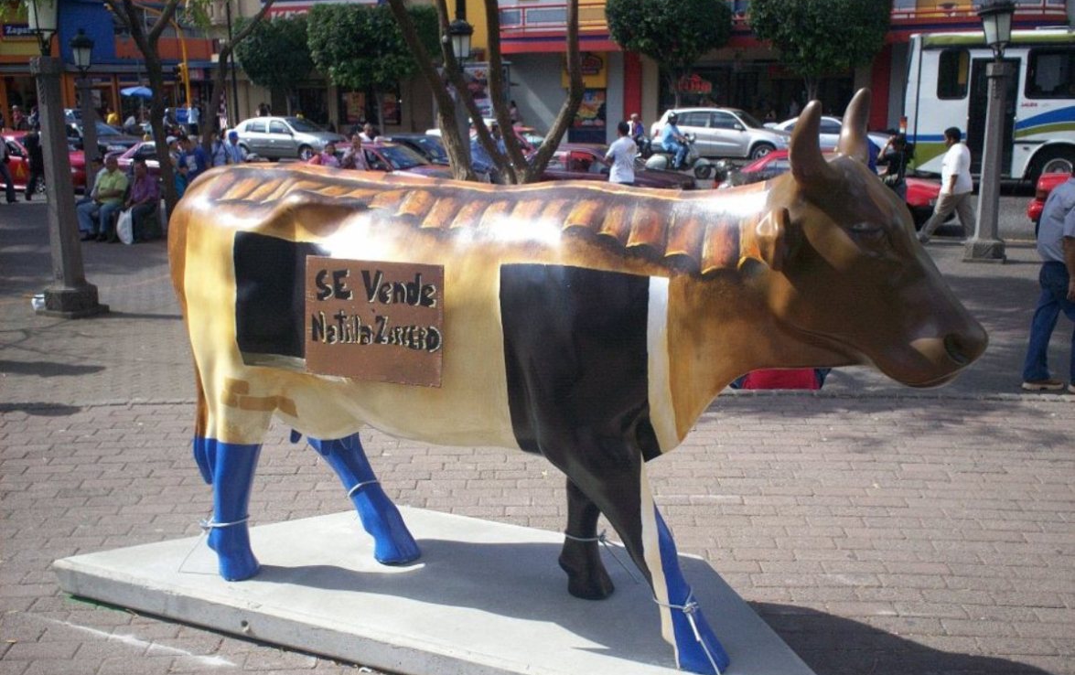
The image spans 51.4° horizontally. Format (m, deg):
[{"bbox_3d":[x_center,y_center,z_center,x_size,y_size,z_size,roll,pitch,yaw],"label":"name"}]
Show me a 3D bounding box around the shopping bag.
[{"bbox_3d":[-6.012,-1.621,16.300,0.240,0.530,0.200,-1,14,0],"label":"shopping bag"}]

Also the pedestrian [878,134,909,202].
[{"bbox_3d":[5.575,-2.396,17.291,0.420,1.670,0.520,-10,14,-36],"label":"pedestrian"}]

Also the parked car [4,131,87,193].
[{"bbox_3d":[-11.656,-3.856,25.045,4.200,1.400,1.670,2,12,15],"label":"parked car"}]

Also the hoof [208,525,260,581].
[{"bbox_3d":[-0.927,0.652,3.420,0.140,0.160,0.105,5,13,26],"label":"hoof"}]

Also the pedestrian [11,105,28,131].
[{"bbox_3d":[-21.179,-8.513,45.704,0.500,1.700,0.400,-8,14,-29],"label":"pedestrian"}]

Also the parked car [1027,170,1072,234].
[{"bbox_3d":[10.236,-2.390,18.258,4.200,1.390,1.670,2,12,16],"label":"parked car"}]

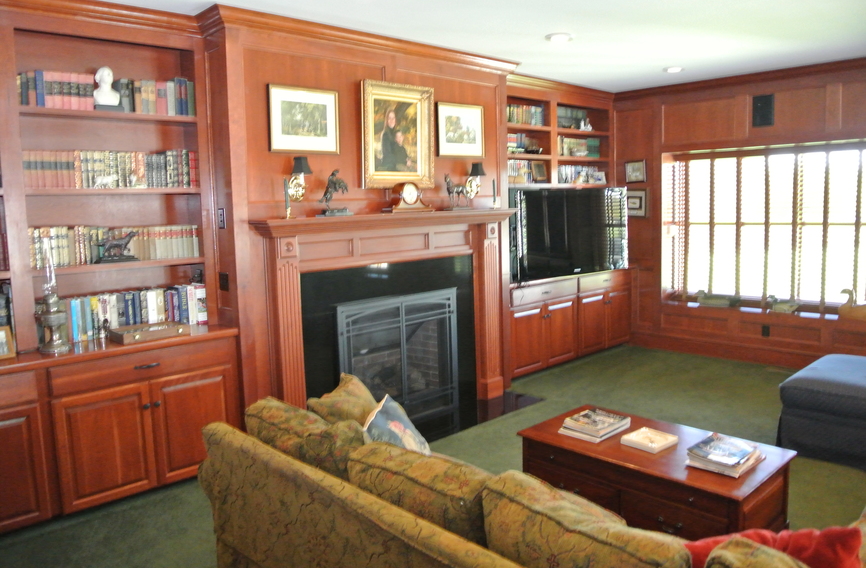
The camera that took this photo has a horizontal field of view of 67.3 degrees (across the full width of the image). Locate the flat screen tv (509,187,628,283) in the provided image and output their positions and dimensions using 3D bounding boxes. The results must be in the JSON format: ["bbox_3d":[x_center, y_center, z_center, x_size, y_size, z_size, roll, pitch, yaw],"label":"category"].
[{"bbox_3d":[1.316,-0.478,6.081,1.361,0.800,0.070,-6,8,-30],"label":"flat screen tv"}]

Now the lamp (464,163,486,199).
[{"bbox_3d":[0.338,-0.810,5.130,0.128,0.280,0.145,-8,10,-42],"label":"lamp"}]

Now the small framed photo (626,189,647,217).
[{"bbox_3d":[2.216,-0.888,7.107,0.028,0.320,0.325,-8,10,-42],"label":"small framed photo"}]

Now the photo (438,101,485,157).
[{"bbox_3d":[0.220,-1.187,5.064,0.498,0.407,0.030,-8,10,-42],"label":"photo"}]

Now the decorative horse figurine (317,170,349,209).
[{"bbox_3d":[-0.644,-0.593,4.186,0.215,0.290,0.105,-8,10,-42],"label":"decorative horse figurine"}]

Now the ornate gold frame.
[{"bbox_3d":[-0.239,-1.045,4.637,0.634,0.731,0.055,-8,10,-42],"label":"ornate gold frame"}]

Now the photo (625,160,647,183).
[{"bbox_3d":[2.211,-1.216,7.062,0.025,0.231,0.233,-8,10,-42],"label":"photo"}]

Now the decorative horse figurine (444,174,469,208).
[{"bbox_3d":[0.182,-0.696,4.950,0.225,0.265,0.085,-8,10,-42],"label":"decorative horse figurine"}]

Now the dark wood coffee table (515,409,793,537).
[{"bbox_3d":[1.039,0.995,3.129,0.635,0.476,1.082,-8,10,-44],"label":"dark wood coffee table"}]

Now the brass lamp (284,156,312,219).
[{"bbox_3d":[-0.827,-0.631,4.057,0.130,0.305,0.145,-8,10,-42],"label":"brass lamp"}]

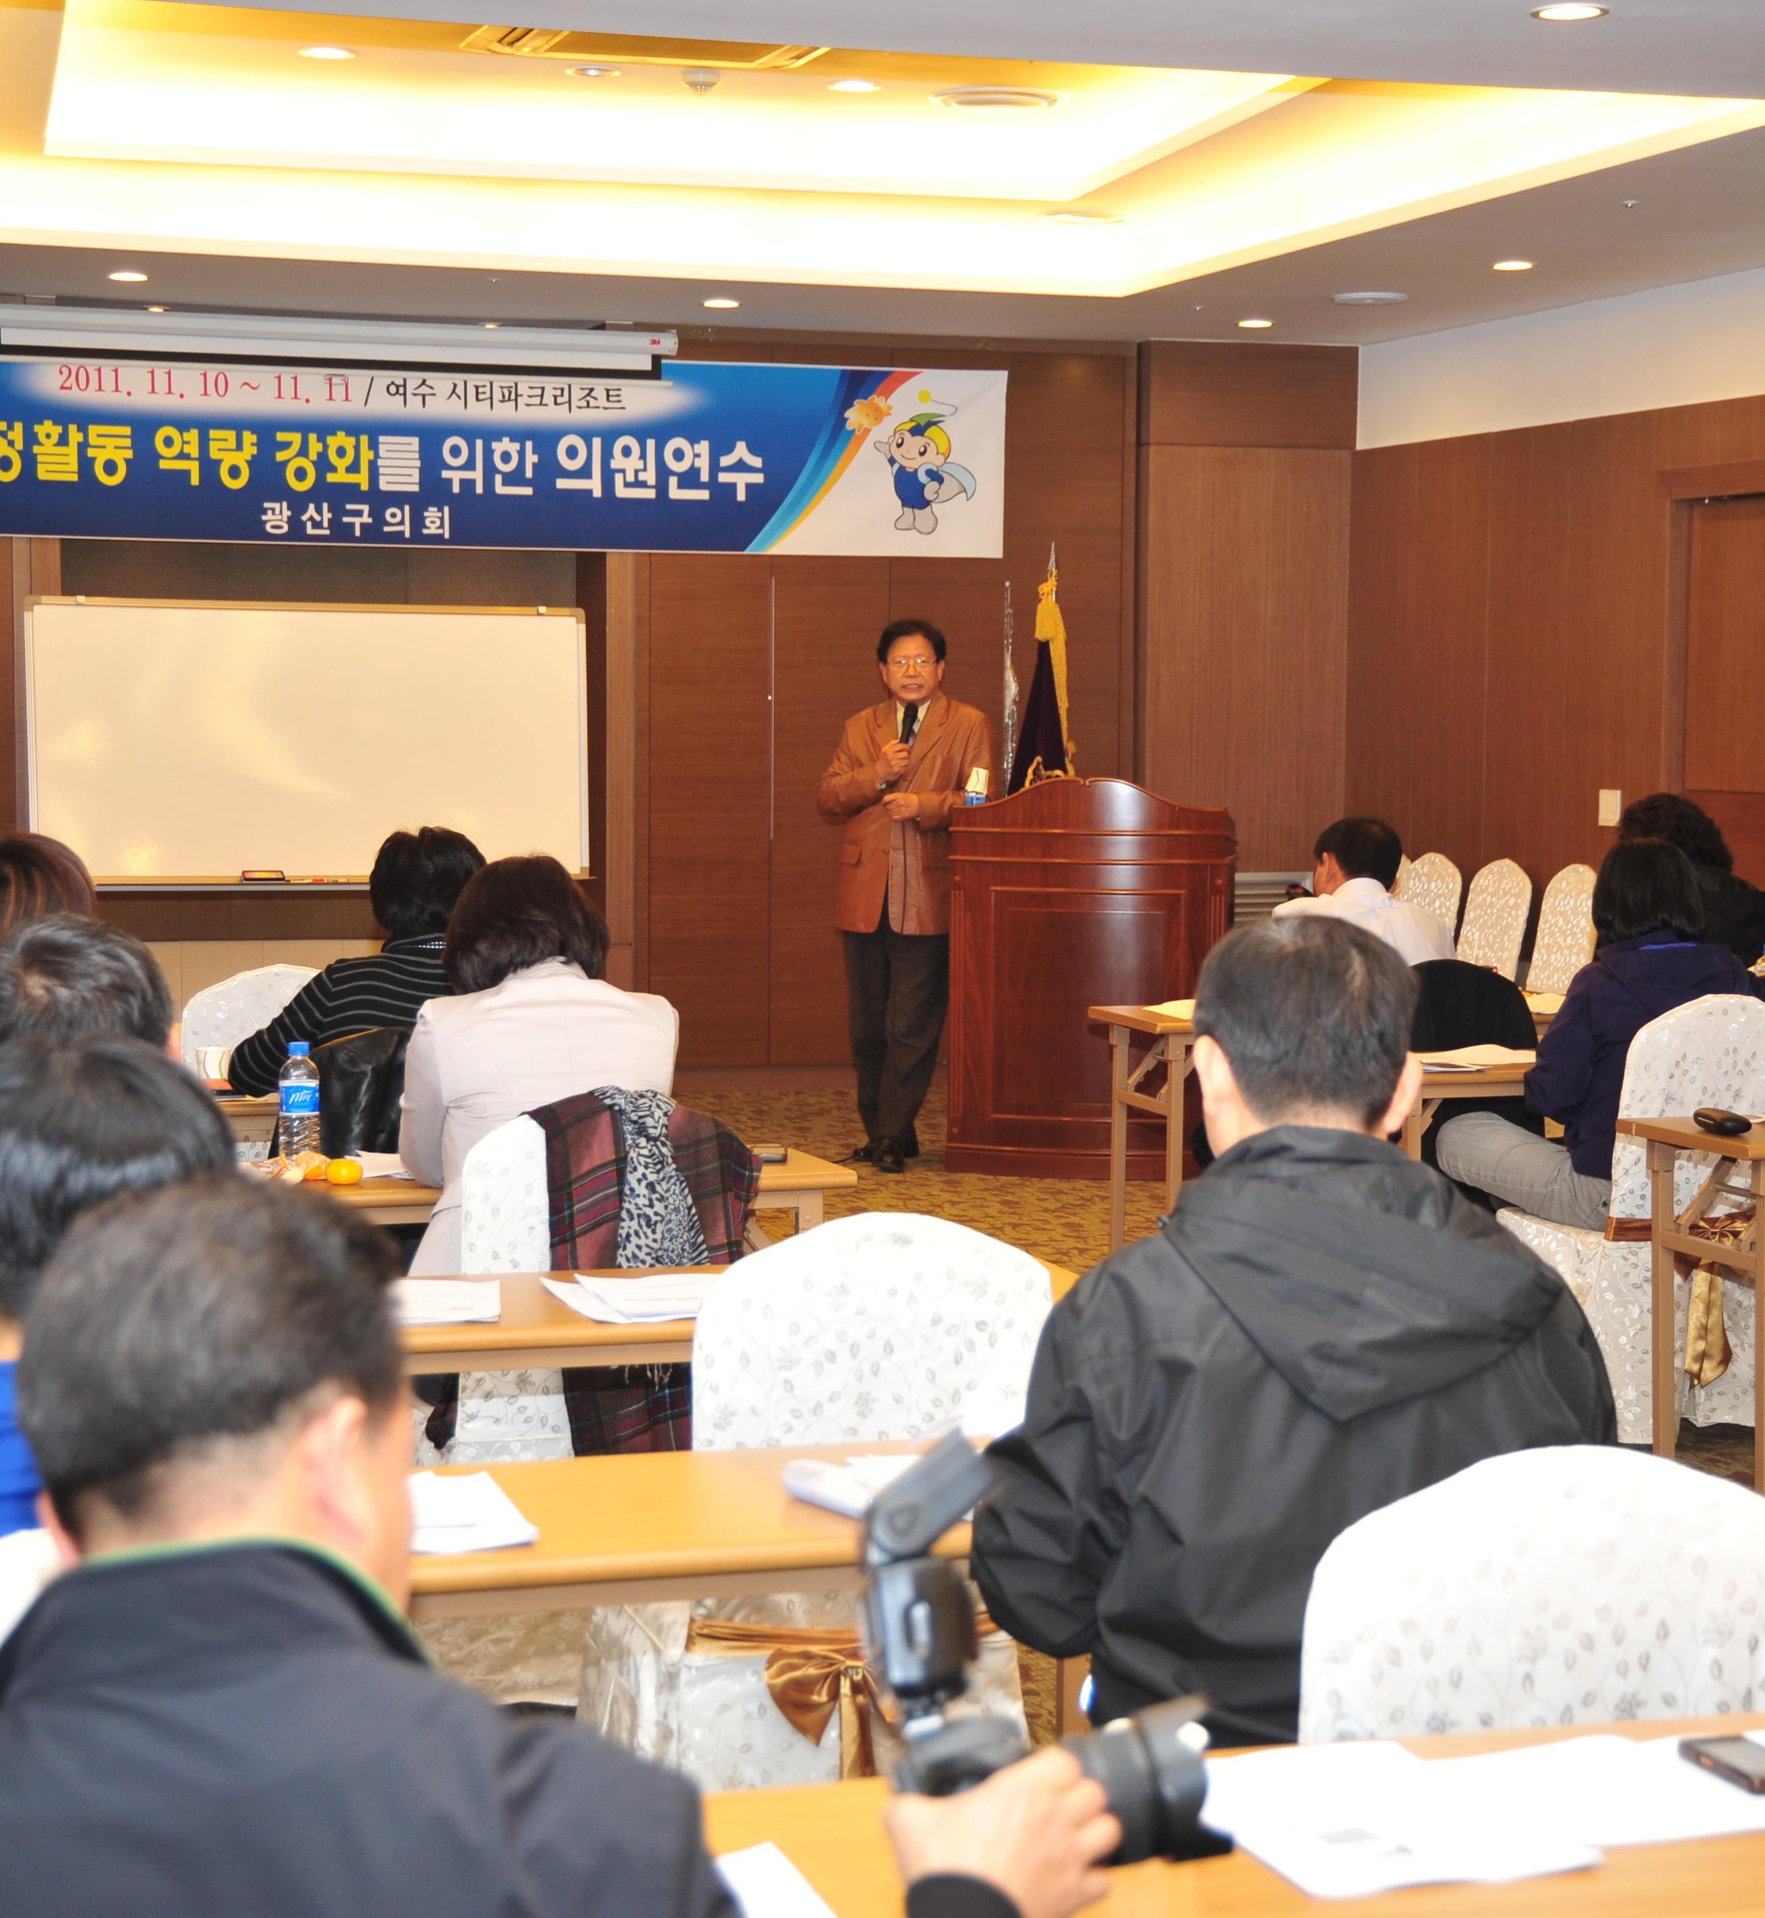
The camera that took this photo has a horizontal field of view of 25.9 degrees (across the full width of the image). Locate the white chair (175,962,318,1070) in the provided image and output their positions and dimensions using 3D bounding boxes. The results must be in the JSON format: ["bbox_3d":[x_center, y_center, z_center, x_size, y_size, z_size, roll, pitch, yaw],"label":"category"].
[{"bbox_3d":[-1.349,0.445,8.211,0.440,0.900,0.550,-1,4,-18],"label":"white chair"}]

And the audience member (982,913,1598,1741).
[{"bbox_3d":[0.293,0.585,3.273,0.540,1.280,0.820,0,4,-10],"label":"audience member"}]

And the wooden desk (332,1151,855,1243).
[{"bbox_3d":[-0.951,0.706,6.007,1.810,0.720,0.450,-1,4,-17],"label":"wooden desk"}]

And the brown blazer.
[{"bbox_3d":[0.075,-0.453,12.174,0.570,0.750,0.380,1,4,6],"label":"brown blazer"}]

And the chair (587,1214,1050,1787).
[{"bbox_3d":[-0.110,0.705,4.316,0.440,0.900,0.550,-1,4,-22],"label":"chair"}]

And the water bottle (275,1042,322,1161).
[{"bbox_3d":[-0.917,0.234,6.067,0.067,0.213,0.067,-1,4,-17],"label":"water bottle"}]

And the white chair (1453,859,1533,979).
[{"bbox_3d":[2.039,0.087,13.997,0.550,0.905,0.450,-1,4,-18],"label":"white chair"}]

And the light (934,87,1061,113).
[{"bbox_3d":[0.336,-2.536,11.342,0.385,0.050,0.385,1,4,0],"label":"light"}]

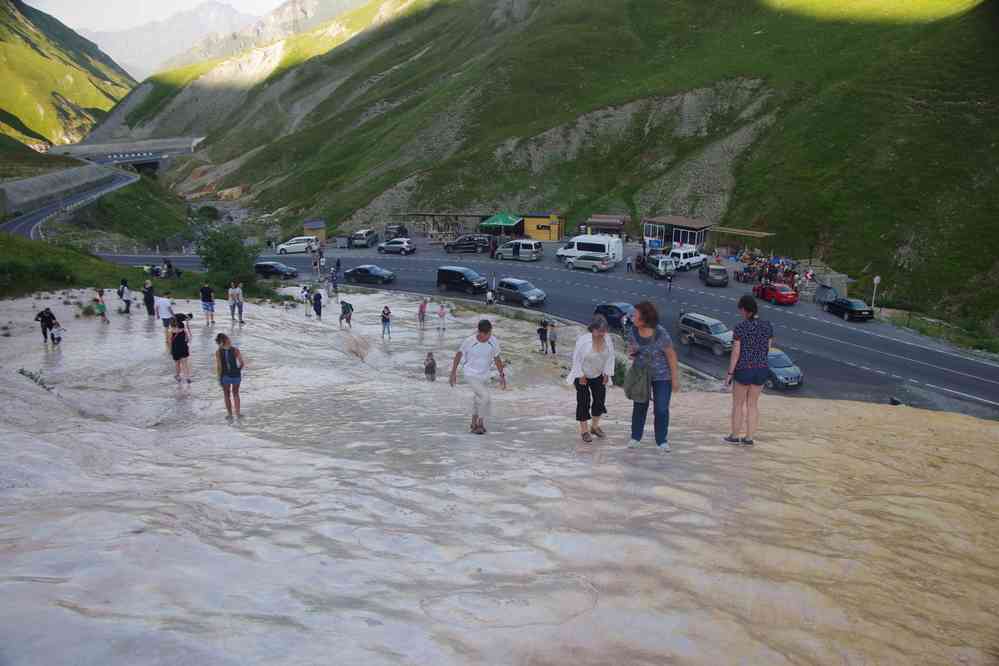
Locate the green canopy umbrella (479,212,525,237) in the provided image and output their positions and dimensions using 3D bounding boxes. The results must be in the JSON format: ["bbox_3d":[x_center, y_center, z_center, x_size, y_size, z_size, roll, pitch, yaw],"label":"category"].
[{"bbox_3d":[0.382,-13.666,95.500,5.000,3.300,4.200,4,16,11],"label":"green canopy umbrella"}]

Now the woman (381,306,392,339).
[{"bbox_3d":[-5.461,-0.515,36.106,0.520,1.630,0.360,1,14,0],"label":"woman"}]

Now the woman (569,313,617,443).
[{"bbox_3d":[1.104,0.556,8.945,0.560,1.570,0.420,-3,13,-14],"label":"woman"}]

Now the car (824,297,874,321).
[{"bbox_3d":[26.503,-1.936,56.904,1.800,1.400,4.700,1,14,-2],"label":"car"}]

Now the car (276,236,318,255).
[{"bbox_3d":[-22.113,-9.623,82.129,4.650,1.700,1.760,5,16,15],"label":"car"}]

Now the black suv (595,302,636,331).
[{"bbox_3d":[9.722,-1.330,58.882,1.780,1.460,4.500,-16,24,-37],"label":"black suv"}]

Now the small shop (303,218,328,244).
[{"bbox_3d":[-21.577,-11.863,88.000,2.400,3.100,2.000,5,20,16],"label":"small shop"}]

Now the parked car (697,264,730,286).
[{"bbox_3d":[19.550,-5.260,67.314,1.840,1.680,4.400,3,15,11],"label":"parked car"}]

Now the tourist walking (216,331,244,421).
[{"bbox_3d":[-4.958,0.809,13.704,0.480,1.640,0.400,2,14,6],"label":"tourist walking"}]

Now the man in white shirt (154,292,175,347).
[{"bbox_3d":[-10.346,-0.408,23.138,0.480,1.700,0.520,-11,17,-39],"label":"man in white shirt"}]

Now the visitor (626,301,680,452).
[{"bbox_3d":[1.571,0.458,7.607,0.580,1.630,0.420,7,20,21],"label":"visitor"}]

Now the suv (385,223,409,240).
[{"bbox_3d":[-12.951,-12.411,94.064,1.870,1.780,4.700,2,14,4],"label":"suv"}]

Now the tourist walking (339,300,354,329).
[{"bbox_3d":[-8.439,-0.990,41.324,0.620,1.520,0.500,-3,13,-15],"label":"tourist walking"}]

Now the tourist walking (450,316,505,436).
[{"bbox_3d":[-0.294,0.630,10.486,0.720,1.660,0.450,-1,13,-6],"label":"tourist walking"}]

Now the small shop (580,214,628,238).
[{"bbox_3d":[13.282,-12.975,93.000,5.200,3.400,3.600,6,16,19],"label":"small shop"}]

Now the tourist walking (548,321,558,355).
[{"bbox_3d":[2.667,0.222,37.000,0.480,1.680,0.380,1,16,4],"label":"tourist walking"}]

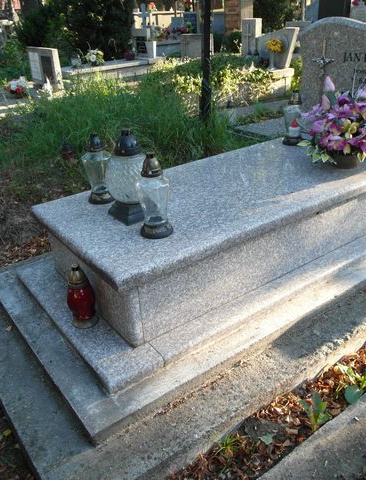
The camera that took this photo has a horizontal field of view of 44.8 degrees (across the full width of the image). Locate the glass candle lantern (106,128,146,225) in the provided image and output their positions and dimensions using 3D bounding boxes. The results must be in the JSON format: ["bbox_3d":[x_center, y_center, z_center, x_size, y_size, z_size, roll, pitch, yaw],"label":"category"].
[{"bbox_3d":[-0.212,-0.273,1.821,0.186,0.357,0.186,-20,31,-30],"label":"glass candle lantern"}]

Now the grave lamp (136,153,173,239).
[{"bbox_3d":[-0.110,-0.171,1.655,0.133,0.306,0.133,-3,26,2],"label":"grave lamp"}]

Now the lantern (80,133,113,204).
[{"bbox_3d":[-0.387,-0.326,2.012,0.131,0.304,0.131,-20,31,-30],"label":"lantern"}]

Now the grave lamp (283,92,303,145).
[{"bbox_3d":[0.693,-0.763,2.772,0.125,0.290,0.125,-20,31,-30],"label":"grave lamp"}]

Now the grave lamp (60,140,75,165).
[{"bbox_3d":[-0.992,-0.738,3.801,0.120,0.223,0.120,-20,31,-30],"label":"grave lamp"}]

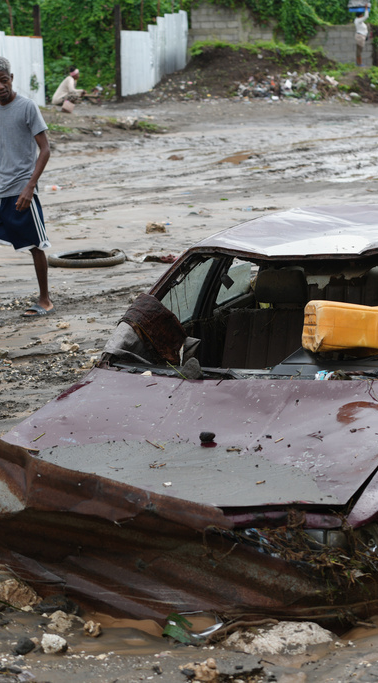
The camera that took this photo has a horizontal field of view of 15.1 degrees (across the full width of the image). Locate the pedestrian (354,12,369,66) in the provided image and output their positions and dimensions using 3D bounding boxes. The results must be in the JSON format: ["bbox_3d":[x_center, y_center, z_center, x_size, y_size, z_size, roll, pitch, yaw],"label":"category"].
[{"bbox_3d":[4.973,-8.706,41.000,0.420,1.600,0.450,-4,12,-8],"label":"pedestrian"}]

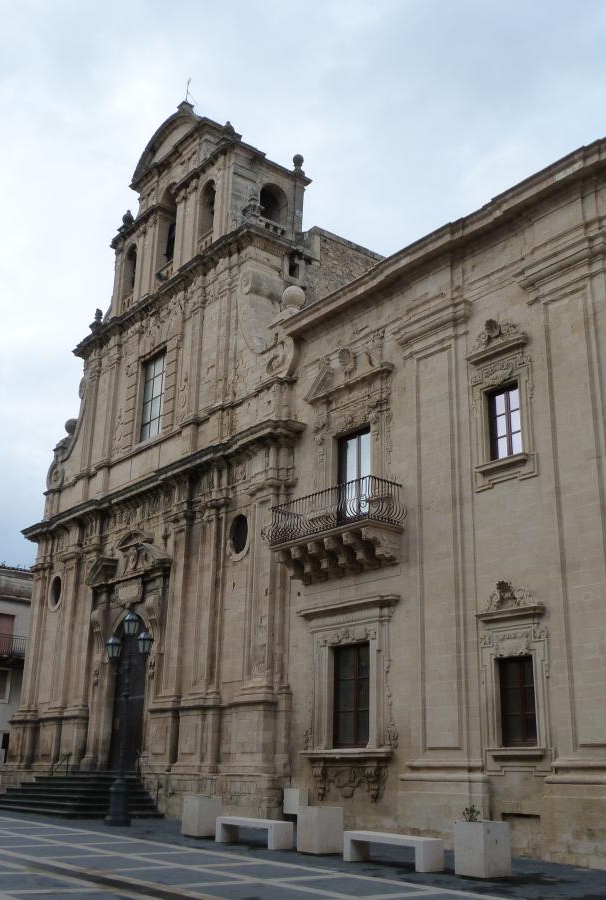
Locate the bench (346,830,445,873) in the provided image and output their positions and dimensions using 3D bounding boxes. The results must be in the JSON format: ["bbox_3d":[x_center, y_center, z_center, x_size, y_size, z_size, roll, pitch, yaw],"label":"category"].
[{"bbox_3d":[1.498,6.752,15.170,0.470,0.460,1.870,16,-24,-37],"label":"bench"}]

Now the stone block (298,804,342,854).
[{"bbox_3d":[0.343,7.296,17.326,0.600,0.800,0.620,16,-24,-37],"label":"stone block"}]

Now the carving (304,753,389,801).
[{"bbox_3d":[1.026,7.522,20.634,0.430,1.020,2.350,16,-24,-37],"label":"carving"}]

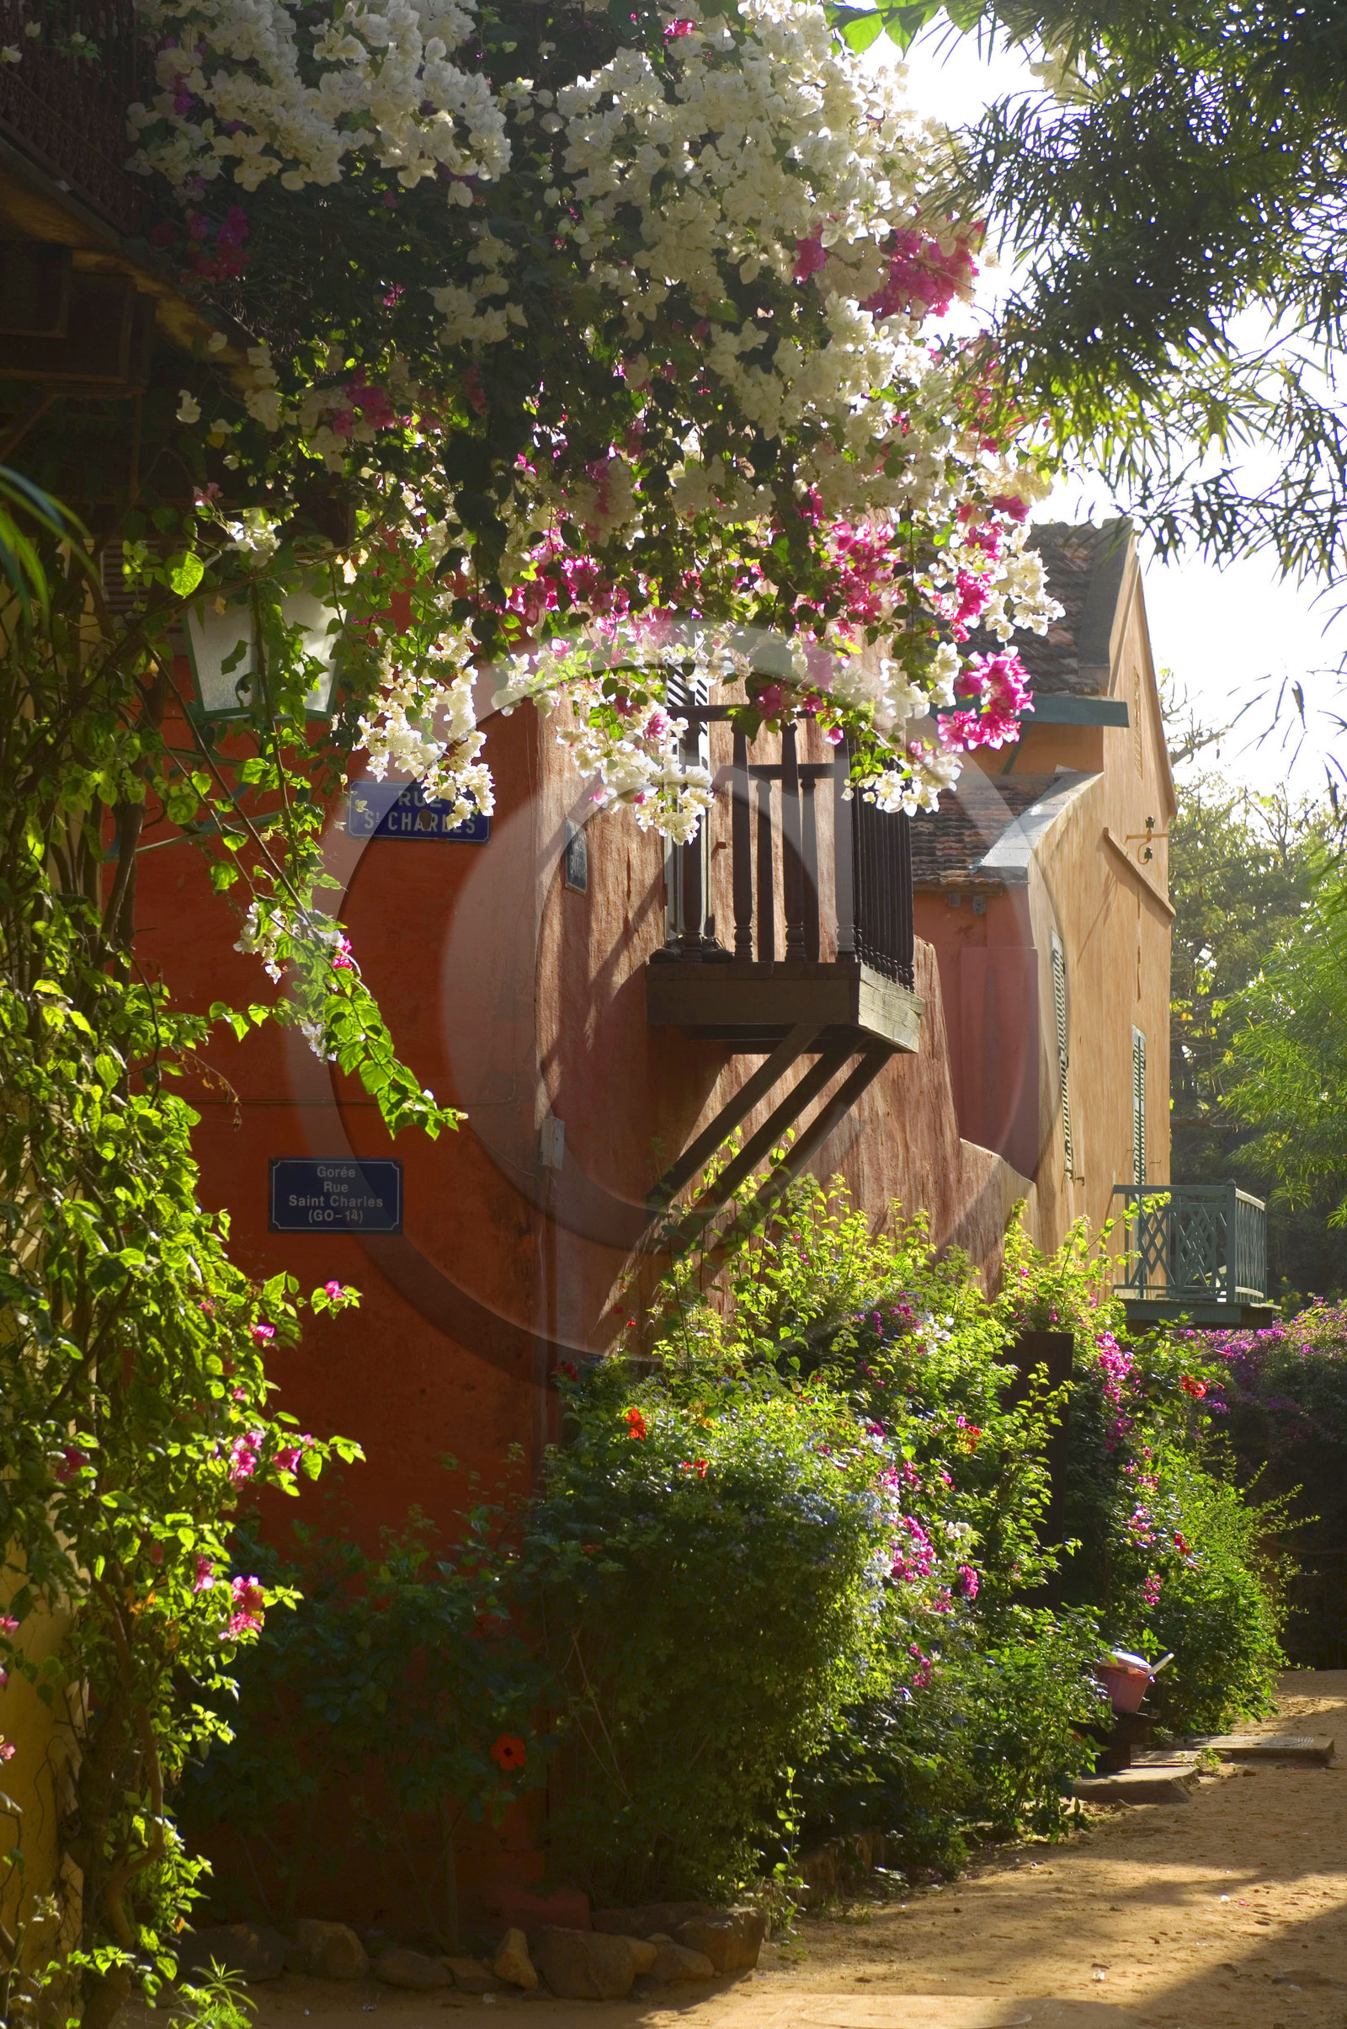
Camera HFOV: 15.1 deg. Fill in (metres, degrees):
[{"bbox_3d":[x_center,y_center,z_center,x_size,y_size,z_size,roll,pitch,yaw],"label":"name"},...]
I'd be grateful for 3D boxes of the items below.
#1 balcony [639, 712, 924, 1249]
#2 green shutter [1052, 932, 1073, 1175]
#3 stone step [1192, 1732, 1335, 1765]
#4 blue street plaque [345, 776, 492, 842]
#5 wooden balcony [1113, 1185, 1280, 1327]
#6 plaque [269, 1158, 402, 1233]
[{"bbox_3d":[0.475,-0.127,20.491,0.828,2.001,2.083,-1,-4,9],"label":"balcony"},{"bbox_3d":[2.910,0.302,37.877,0.050,1.790,0.900,-1,-4,9],"label":"green shutter"},{"bbox_3d":[3.125,3.888,26.807,0.722,0.085,0.900,-1,-4,10],"label":"stone step"},{"bbox_3d":[-0.864,-0.692,17.198,0.490,0.198,0.020,1,-4,-12],"label":"blue street plaque"},{"bbox_3d":[4.449,2.062,42.792,1.090,1.109,4.398,-1,-4,10],"label":"wooden balcony"},{"bbox_3d":[-1.137,0.609,17.054,0.450,0.252,0.020,1,-4,-12],"label":"plaque"}]

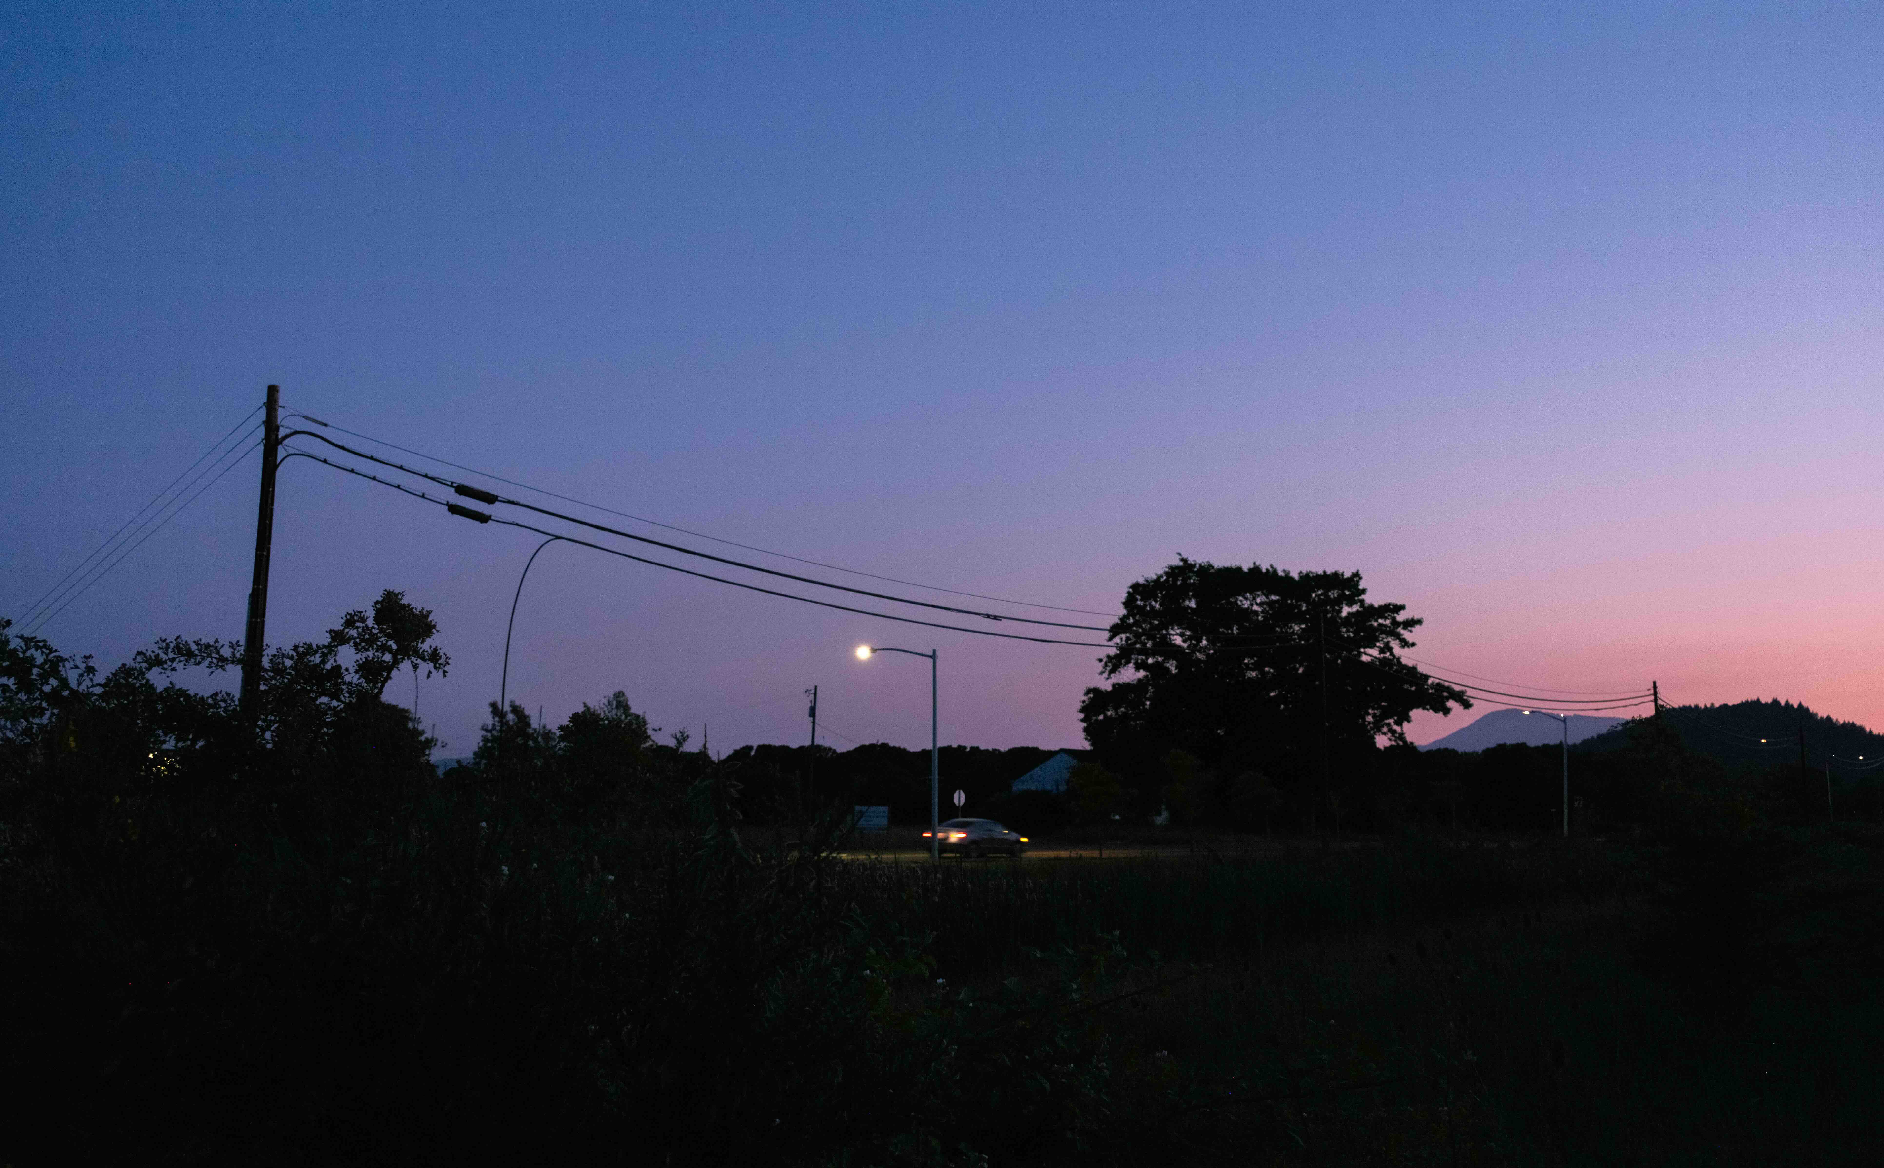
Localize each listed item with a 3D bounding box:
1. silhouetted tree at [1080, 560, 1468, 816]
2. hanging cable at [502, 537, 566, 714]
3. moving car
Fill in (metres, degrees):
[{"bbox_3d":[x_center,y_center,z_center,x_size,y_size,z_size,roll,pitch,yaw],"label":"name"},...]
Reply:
[{"bbox_3d":[24.000,8.054,131.979,27.000,19.400,24.000,0,-7,0],"label":"silhouetted tree"},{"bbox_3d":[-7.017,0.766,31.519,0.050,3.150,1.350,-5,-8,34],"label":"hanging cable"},{"bbox_3d":[1.270,9.740,70.341,1.820,1.450,4.650,-5,-8,34],"label":"moving car"}]

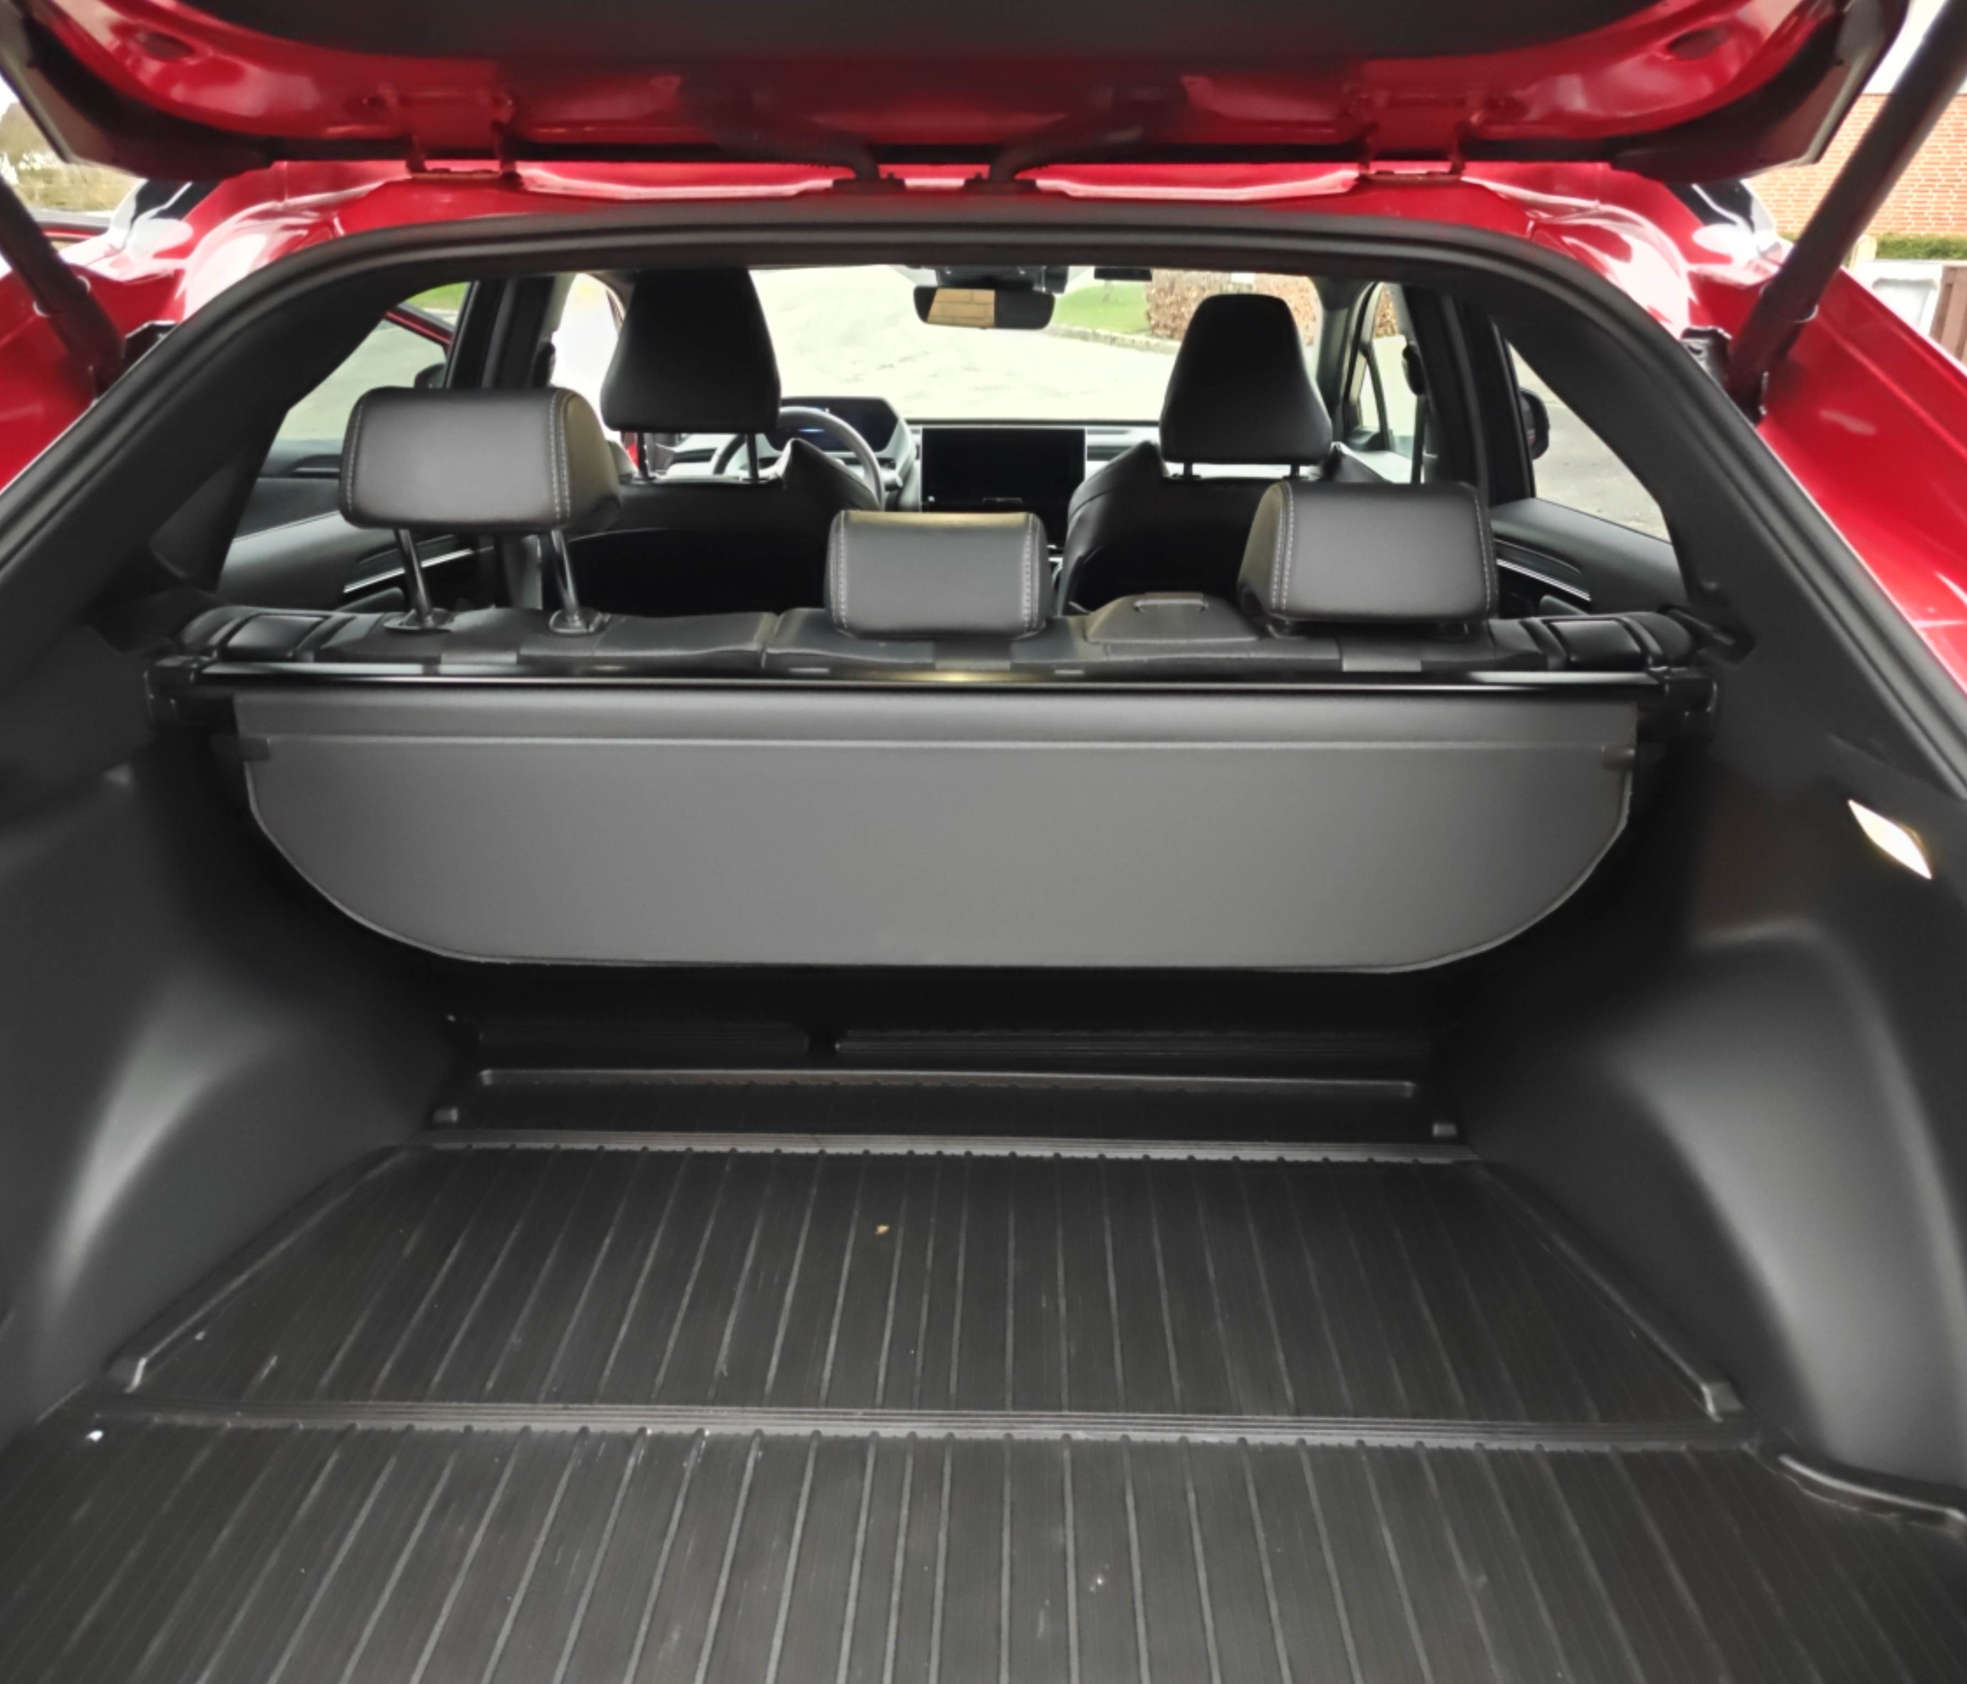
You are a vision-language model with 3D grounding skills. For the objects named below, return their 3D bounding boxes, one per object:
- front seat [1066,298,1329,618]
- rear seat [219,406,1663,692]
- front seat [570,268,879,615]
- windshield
[{"bbox_3d":[0.378,-0.375,2.500,0.530,1.060,0.820,0,22,2],"label":"front seat"},{"bbox_3d":[-0.031,-0.045,1.663,1.310,0.960,0.840,0,22,2],"label":"rear seat"},{"bbox_3d":[-0.394,-0.394,2.515,0.530,1.090,0.820,0,22,2],"label":"front seat"},{"bbox_3d":[0.009,-1.094,3.010,1.380,0.160,0.940,0,-8,2],"label":"windshield"}]

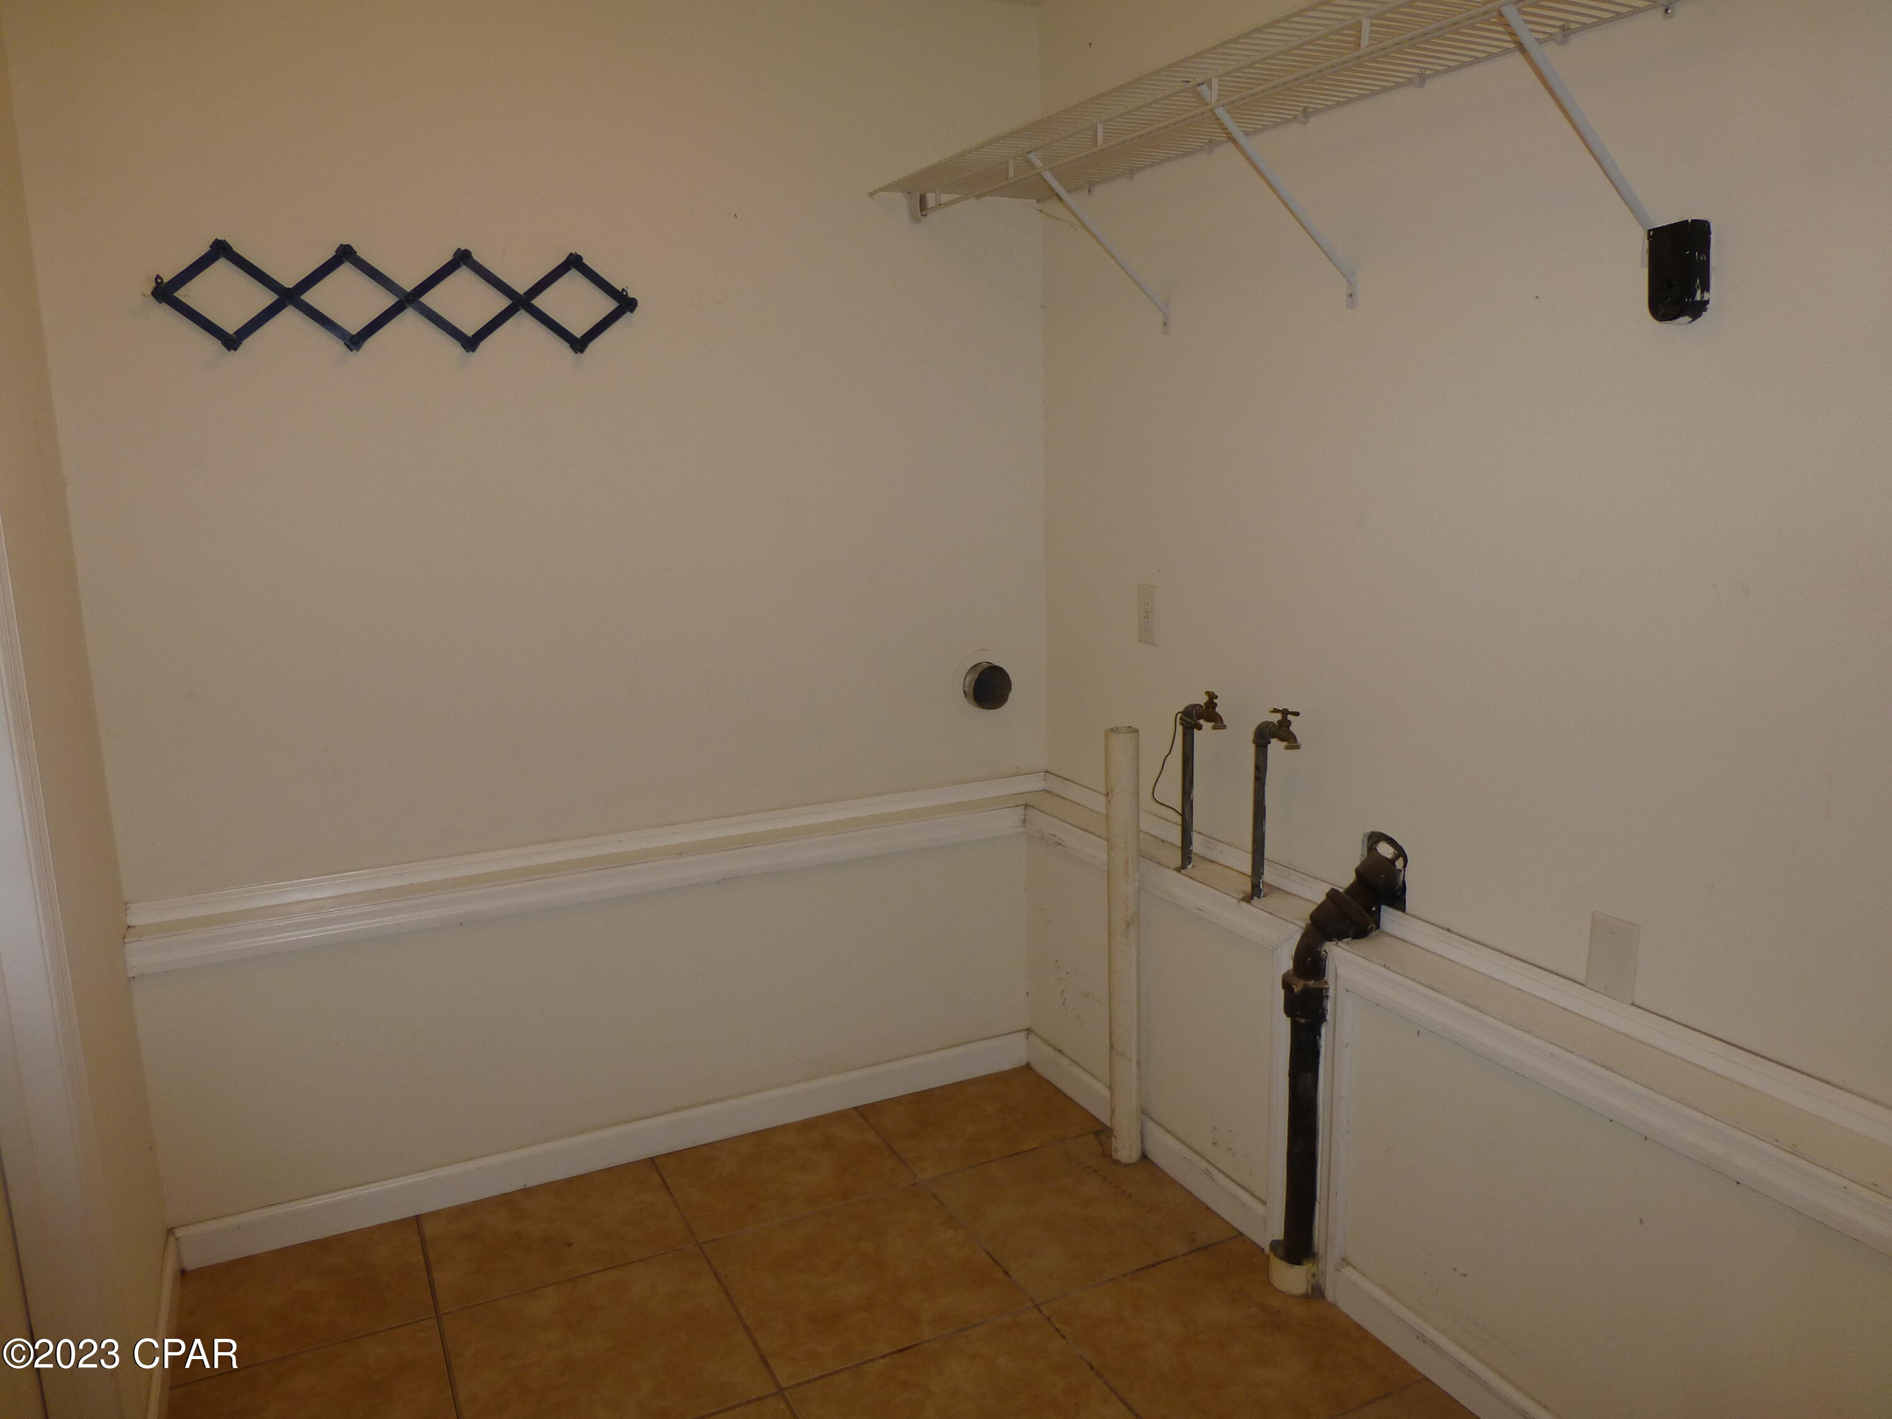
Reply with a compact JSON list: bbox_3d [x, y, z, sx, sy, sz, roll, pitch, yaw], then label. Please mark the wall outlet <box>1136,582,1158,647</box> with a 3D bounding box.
[{"bbox_3d":[0.389,-0.182,2.544,0.008,0.115,0.071,-6,12,-26],"label":"wall outlet"}]

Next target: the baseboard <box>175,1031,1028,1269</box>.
[{"bbox_3d":[-0.565,0.850,2.634,1.692,0.087,0.013,-6,12,-26],"label":"baseboard"}]

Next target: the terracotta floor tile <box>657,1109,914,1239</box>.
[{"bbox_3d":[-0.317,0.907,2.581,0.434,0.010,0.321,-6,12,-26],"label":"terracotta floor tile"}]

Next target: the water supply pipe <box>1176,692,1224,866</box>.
[{"bbox_3d":[0.456,0.132,2.335,0.042,0.335,0.119,-6,12,-26],"label":"water supply pipe"}]

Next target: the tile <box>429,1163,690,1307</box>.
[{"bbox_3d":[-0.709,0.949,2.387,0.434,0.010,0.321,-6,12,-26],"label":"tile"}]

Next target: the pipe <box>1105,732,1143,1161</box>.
[{"bbox_3d":[0.338,0.457,2.480,0.060,0.863,0.060,-2,13,1],"label":"pipe"}]

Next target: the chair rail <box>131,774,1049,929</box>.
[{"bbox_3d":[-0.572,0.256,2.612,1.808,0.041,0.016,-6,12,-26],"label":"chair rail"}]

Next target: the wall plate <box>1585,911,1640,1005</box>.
[{"bbox_3d":[0.885,0.333,1.744,0.006,0.114,0.070,-6,12,-26],"label":"wall plate"}]

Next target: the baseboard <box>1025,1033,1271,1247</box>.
[{"bbox_3d":[0.373,0.827,2.608,0.013,0.084,0.815,-6,12,-26],"label":"baseboard"}]

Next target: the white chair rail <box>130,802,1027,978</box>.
[{"bbox_3d":[-0.578,0.322,2.498,1.680,0.063,0.020,-6,12,-26],"label":"white chair rail"}]

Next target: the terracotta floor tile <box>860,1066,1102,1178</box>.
[{"bbox_3d":[0.069,0.854,2.740,0.428,0.009,0.320,-6,12,-26],"label":"terracotta floor tile"}]

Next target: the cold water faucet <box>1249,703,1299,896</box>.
[{"bbox_3d":[0.556,0.164,2.232,0.046,0.340,0.106,-6,12,-26],"label":"cold water faucet"}]

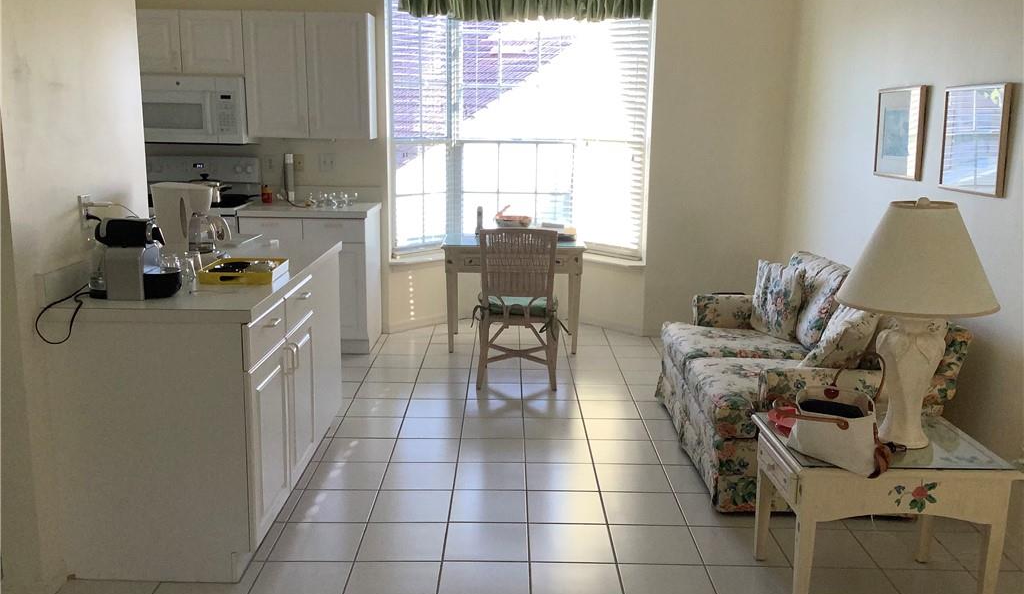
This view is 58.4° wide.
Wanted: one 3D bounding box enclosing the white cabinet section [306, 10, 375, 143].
[{"bbox_3d":[-1.085,-1.408,5.885,0.384,0.769,0.335,1,12,0],"label":"white cabinet section"}]

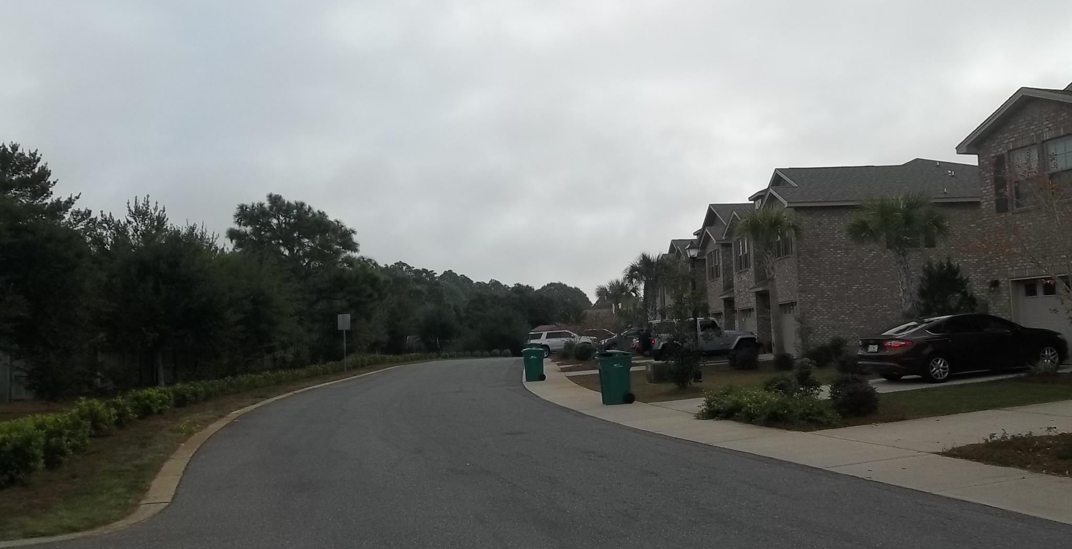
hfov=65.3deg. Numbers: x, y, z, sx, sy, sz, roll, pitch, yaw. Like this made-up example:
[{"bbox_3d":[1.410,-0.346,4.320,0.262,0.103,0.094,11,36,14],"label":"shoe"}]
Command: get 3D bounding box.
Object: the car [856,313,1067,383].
[{"bbox_3d":[10.259,1.702,20.035,4.850,1.470,1.860,-4,-4,-11],"label":"car"}]

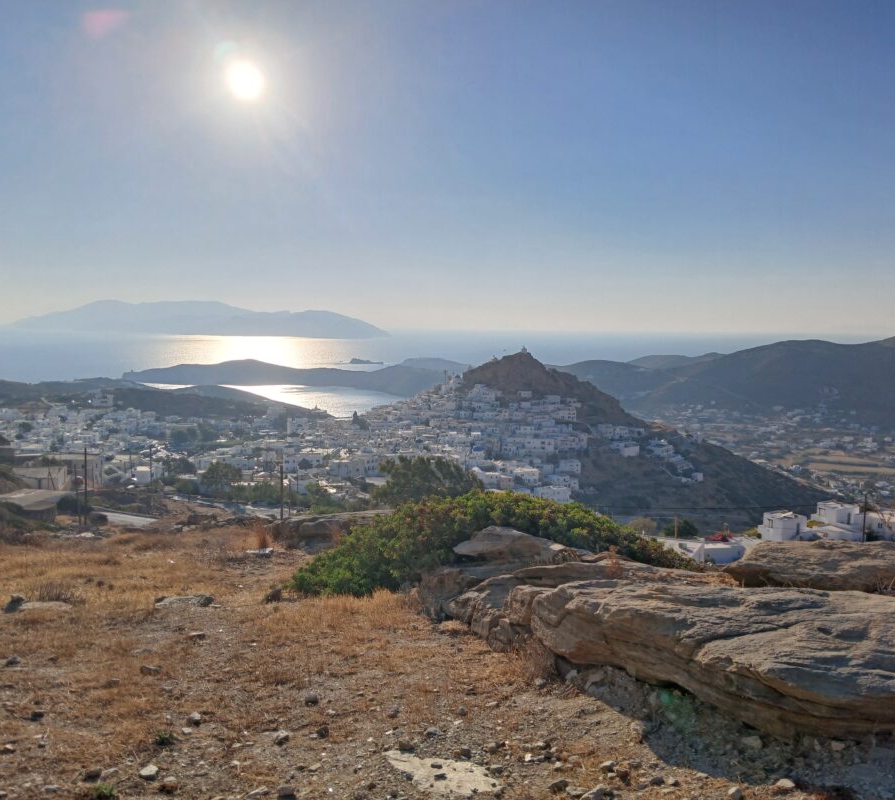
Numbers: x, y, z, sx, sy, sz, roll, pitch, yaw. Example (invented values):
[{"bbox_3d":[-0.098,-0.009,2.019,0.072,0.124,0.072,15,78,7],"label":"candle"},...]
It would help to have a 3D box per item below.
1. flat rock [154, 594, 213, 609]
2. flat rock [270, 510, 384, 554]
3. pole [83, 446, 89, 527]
[{"bbox_3d":[-2.142,1.635,6.500,0.440,0.075,0.230,0,5,-3],"label":"flat rock"},{"bbox_3d":[-1.782,1.954,12.000,1.750,0.500,1.200,0,5,-5],"label":"flat rock"},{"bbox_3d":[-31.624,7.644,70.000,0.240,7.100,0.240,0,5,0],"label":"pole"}]

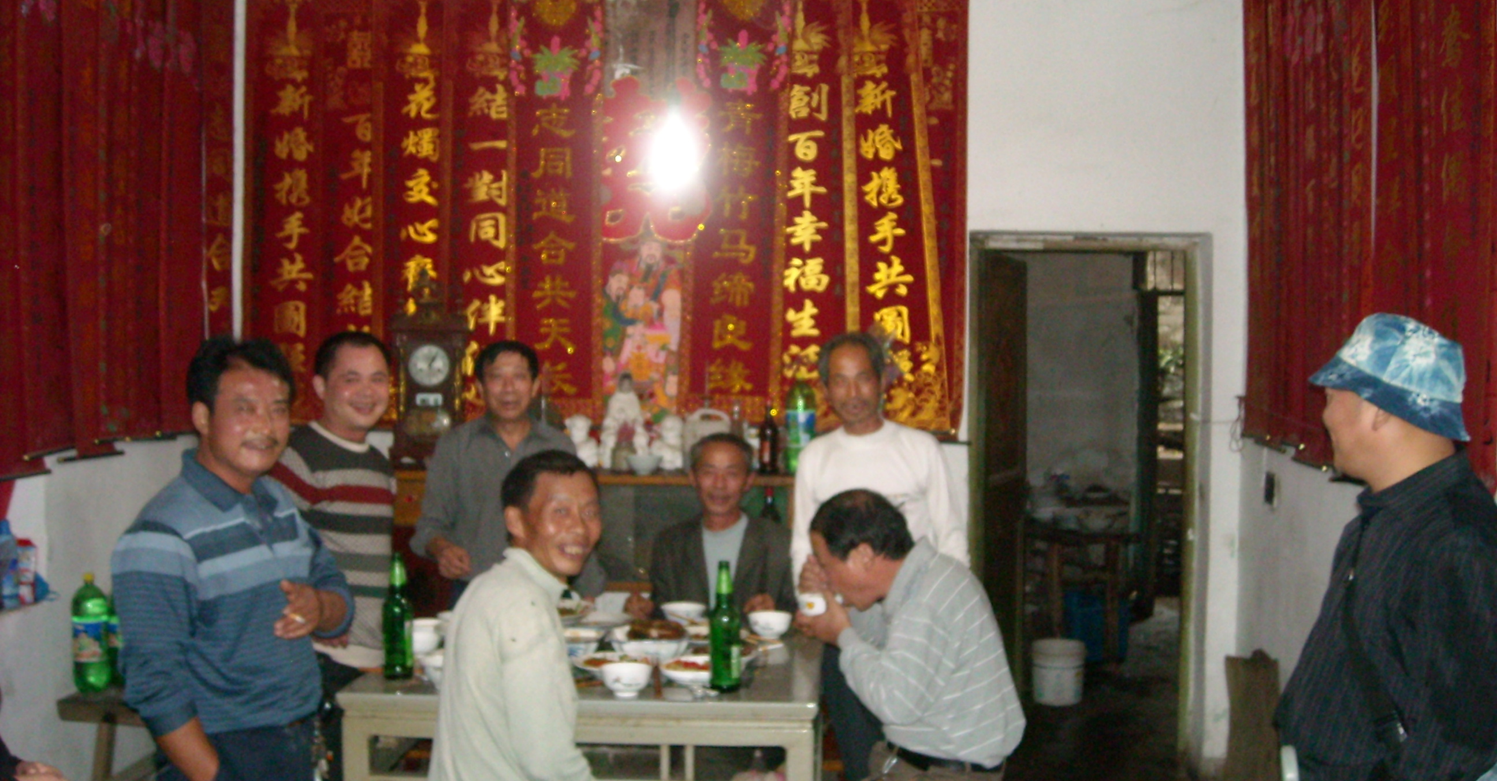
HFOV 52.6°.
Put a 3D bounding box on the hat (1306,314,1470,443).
[{"bbox_3d":[0.994,-0.026,2.340,0.272,0.140,0.250,28,19,34],"label":"hat"}]

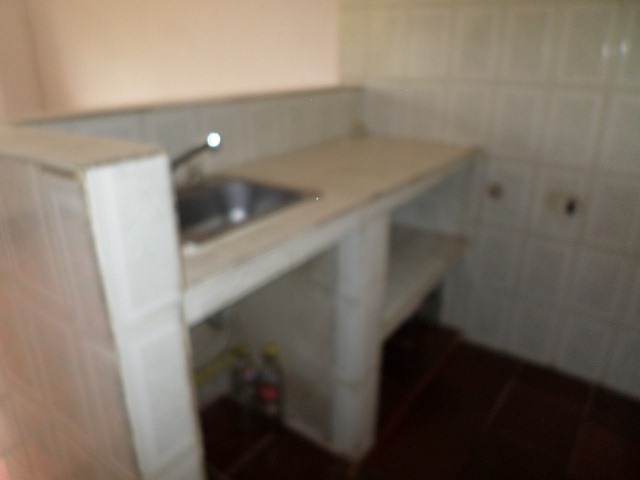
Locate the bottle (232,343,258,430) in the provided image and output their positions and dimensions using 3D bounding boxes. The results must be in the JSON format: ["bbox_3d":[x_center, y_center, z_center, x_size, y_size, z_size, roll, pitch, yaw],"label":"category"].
[{"bbox_3d":[-0.279,0.542,1.724,0.102,0.340,0.102,0,22,0],"label":"bottle"}]

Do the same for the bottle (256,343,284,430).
[{"bbox_3d":[-0.183,0.540,1.718,0.102,0.340,0.102,0,22,0],"label":"bottle"}]

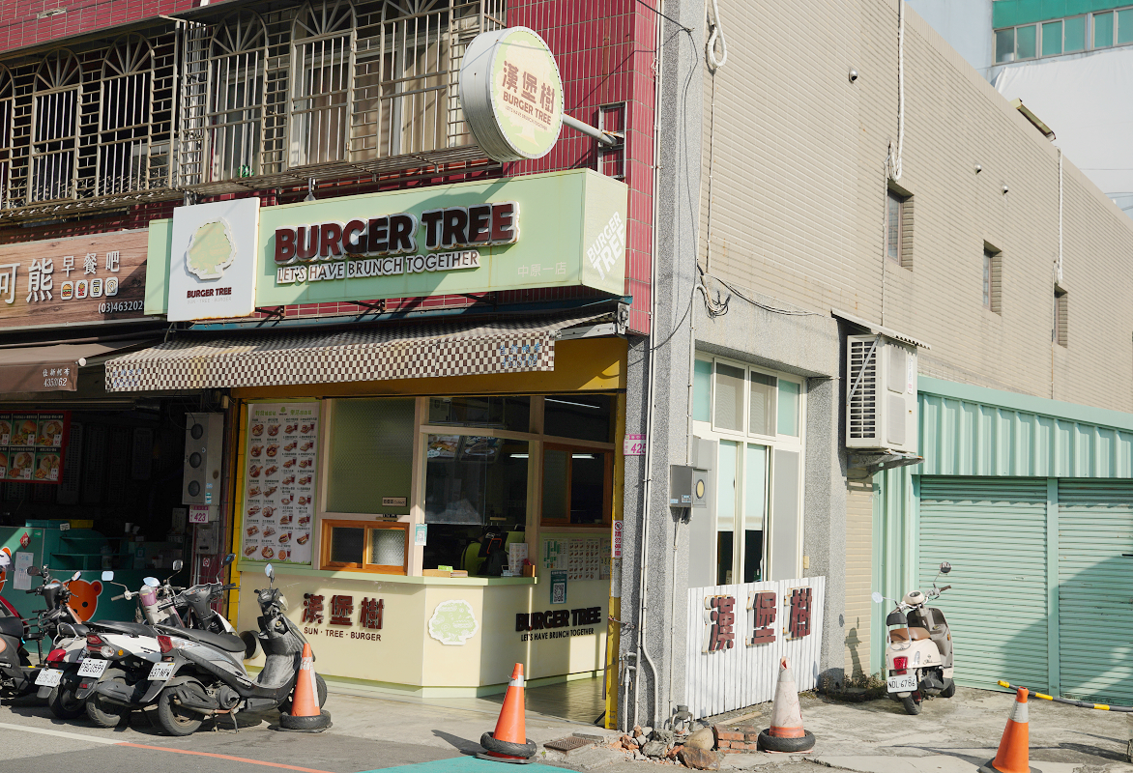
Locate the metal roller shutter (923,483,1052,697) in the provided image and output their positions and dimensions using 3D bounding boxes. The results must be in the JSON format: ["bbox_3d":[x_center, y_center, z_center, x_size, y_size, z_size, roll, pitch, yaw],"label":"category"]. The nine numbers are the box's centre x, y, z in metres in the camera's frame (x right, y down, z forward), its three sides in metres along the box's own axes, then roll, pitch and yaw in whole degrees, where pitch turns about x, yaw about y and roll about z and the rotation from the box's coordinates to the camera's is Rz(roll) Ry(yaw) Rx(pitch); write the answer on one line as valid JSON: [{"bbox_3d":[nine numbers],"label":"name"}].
[{"bbox_3d":[4.327,2.045,14.433,1.340,2.180,0.100,-1,-6,32],"label":"metal roller shutter"}]

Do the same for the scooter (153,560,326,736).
[{"bbox_3d":[-2.404,1.987,10.529,0.700,1.180,1.820,-1,-6,32],"label":"scooter"}]

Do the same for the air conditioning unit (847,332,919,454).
[{"bbox_3d":[3.329,0.087,14.689,0.365,1.160,1.000,-1,-6,32],"label":"air conditioning unit"}]

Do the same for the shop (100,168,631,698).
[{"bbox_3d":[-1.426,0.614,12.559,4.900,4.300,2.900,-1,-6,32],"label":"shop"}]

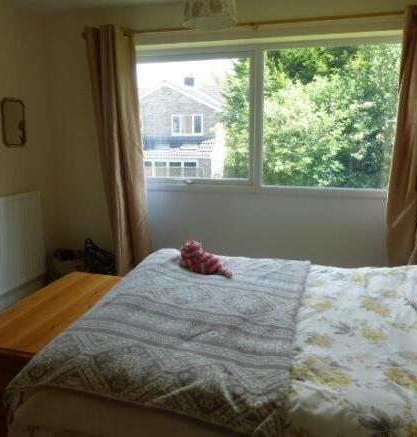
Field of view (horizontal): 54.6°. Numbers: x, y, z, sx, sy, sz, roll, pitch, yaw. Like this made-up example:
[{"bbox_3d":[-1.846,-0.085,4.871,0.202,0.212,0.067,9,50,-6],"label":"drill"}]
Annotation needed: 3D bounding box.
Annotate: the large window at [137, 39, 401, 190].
[{"bbox_3d":[0.402,-0.789,3.304,2.220,1.189,0.100,3,12,14],"label":"large window"}]

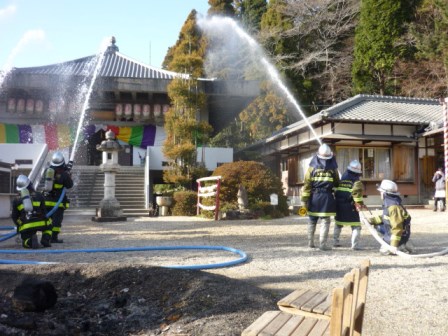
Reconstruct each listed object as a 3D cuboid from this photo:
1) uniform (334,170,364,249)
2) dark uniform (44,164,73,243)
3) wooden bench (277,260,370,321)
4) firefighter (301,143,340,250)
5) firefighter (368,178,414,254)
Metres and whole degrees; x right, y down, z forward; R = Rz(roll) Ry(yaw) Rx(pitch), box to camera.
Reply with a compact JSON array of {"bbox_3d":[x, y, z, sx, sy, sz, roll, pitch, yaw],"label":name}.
[{"bbox_3d":[2.189,0.721,7.436,0.500,1.370,0.380,-1,-1,28],"label":"uniform"},{"bbox_3d":[-3.119,0.679,8.037,0.470,1.480,0.440,-1,-1,25],"label":"dark uniform"},{"bbox_3d":[0.665,0.957,2.799,0.500,0.690,0.420,-1,-1,29],"label":"wooden bench"},{"bbox_3d":[1.643,0.568,7.339,0.620,1.670,0.420,0,-1,4],"label":"firefighter"},{"bbox_3d":[2.748,0.782,7.034,0.700,1.230,0.520,-1,-1,28],"label":"firefighter"}]

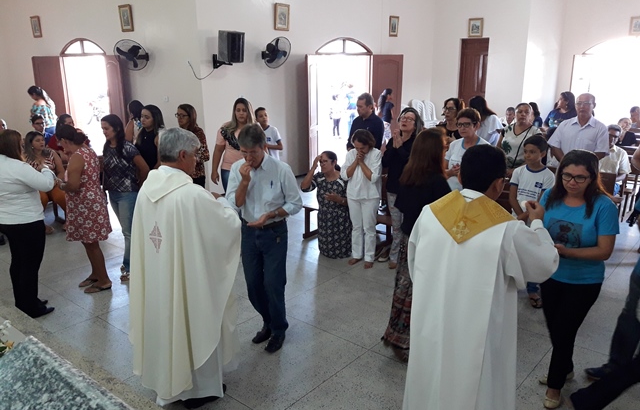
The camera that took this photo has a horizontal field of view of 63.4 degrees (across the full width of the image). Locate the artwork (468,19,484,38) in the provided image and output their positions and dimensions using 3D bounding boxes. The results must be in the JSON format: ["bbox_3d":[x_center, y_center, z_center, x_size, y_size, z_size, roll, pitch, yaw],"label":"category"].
[{"bbox_3d":[3.543,-4.019,11.750,0.340,0.410,0.040,13,20,38],"label":"artwork"}]

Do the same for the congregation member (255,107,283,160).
[{"bbox_3d":[-0.725,-0.615,7.134,0.410,1.460,0.300,0,15,0],"label":"congregation member"}]

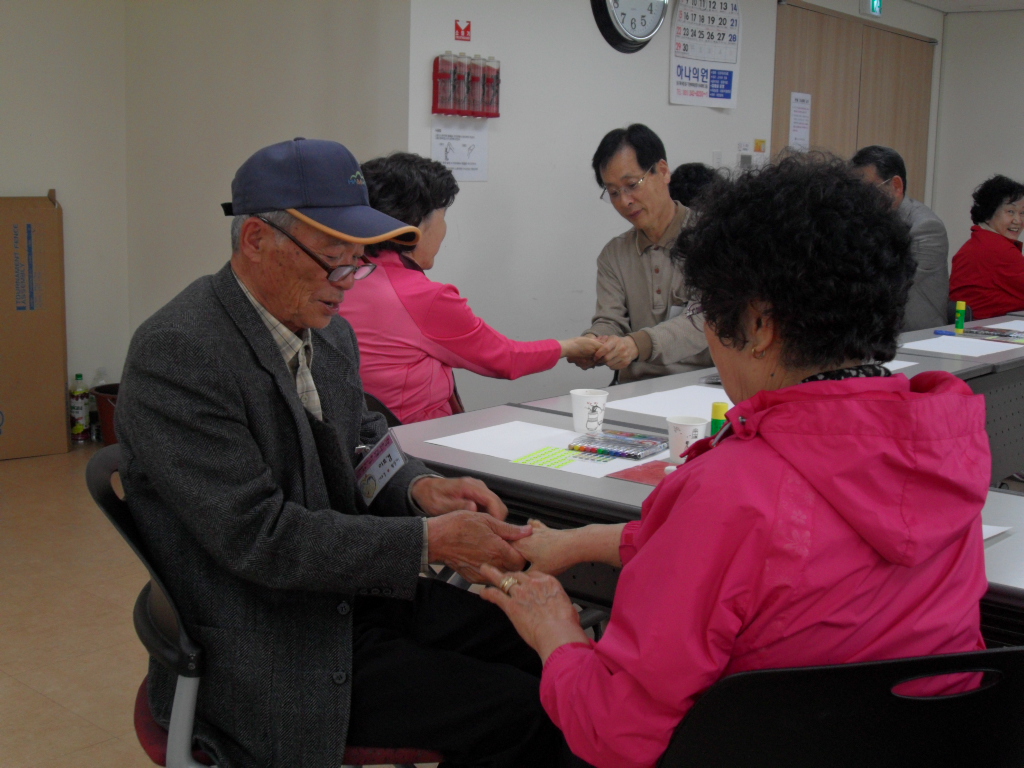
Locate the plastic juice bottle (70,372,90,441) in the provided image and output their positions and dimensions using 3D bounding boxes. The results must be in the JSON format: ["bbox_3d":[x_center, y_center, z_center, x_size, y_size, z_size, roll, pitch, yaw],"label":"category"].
[{"bbox_3d":[-1.970,0.104,5.377,0.090,0.315,0.090,-3,10,-20],"label":"plastic juice bottle"}]

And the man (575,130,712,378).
[{"bbox_3d":[0.279,-0.005,3.162,0.500,1.340,0.720,8,12,37],"label":"man"}]

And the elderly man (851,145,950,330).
[{"bbox_3d":[1.312,-0.195,4.397,0.500,1.340,0.700,9,13,41],"label":"elderly man"}]

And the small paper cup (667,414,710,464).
[{"bbox_3d":[0.303,0.096,2.026,0.073,0.077,0.073,2,10,9],"label":"small paper cup"}]

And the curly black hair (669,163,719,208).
[{"bbox_3d":[0.603,-0.646,3.950,0.200,0.200,0.210,9,13,41],"label":"curly black hair"}]

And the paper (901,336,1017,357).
[{"bbox_3d":[1.380,-0.116,3.632,0.260,0.003,0.380,9,13,41],"label":"paper"}]

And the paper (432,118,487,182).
[{"bbox_3d":[-0.194,-0.882,4.506,0.004,0.210,0.295,9,13,41],"label":"paper"}]

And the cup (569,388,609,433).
[{"bbox_3d":[0.149,0.052,2.274,0.073,0.077,0.073,2,10,4],"label":"cup"}]

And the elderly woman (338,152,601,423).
[{"bbox_3d":[-0.111,0.095,2.796,0.750,1.250,0.480,-7,12,-40],"label":"elderly woman"}]

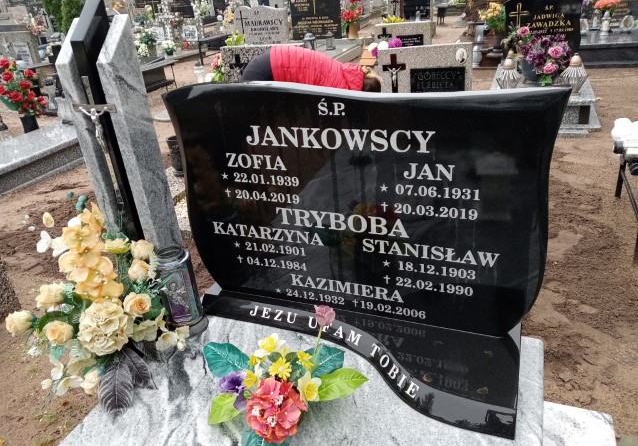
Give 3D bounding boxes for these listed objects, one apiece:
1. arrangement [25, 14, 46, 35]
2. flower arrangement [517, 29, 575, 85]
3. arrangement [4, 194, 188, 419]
[{"bbox_3d":[-5.488,-3.842,10.000,0.400,0.400,0.340,-5,27,0],"label":"arrangement"},{"bbox_3d":[2.061,-1.515,4.700,0.480,0.440,0.420,-5,27,0],"label":"flower arrangement"},{"bbox_3d":[-0.574,0.223,1.350,0.430,0.480,0.380,-2,27,6],"label":"arrangement"}]

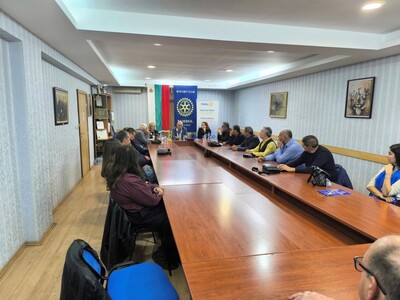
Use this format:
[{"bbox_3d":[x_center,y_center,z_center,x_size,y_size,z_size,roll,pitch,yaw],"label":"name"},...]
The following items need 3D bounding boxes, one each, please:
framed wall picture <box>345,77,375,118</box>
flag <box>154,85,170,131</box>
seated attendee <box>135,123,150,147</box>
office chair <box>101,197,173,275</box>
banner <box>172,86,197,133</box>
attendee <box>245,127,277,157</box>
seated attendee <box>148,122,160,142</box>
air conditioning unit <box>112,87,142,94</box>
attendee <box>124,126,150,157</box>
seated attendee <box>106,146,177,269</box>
[{"bbox_3d":[2.502,-0.798,4.178,0.030,0.600,0.530,-1,9,-12],"label":"framed wall picture"},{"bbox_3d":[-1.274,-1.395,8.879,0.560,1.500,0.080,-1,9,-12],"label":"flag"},{"bbox_3d":[-1.544,-0.047,6.898,0.800,1.300,0.570,-4,10,-29],"label":"seated attendee"},{"bbox_3d":[-0.629,0.808,2.696,0.590,0.830,0.540,-3,9,-22],"label":"office chair"},{"bbox_3d":[-0.557,-1.585,10.324,0.900,1.780,0.040,-1,9,-13],"label":"banner"},{"bbox_3d":[1.291,0.200,5.452,0.830,1.300,0.580,2,9,8],"label":"attendee"},{"bbox_3d":[-1.461,-0.221,8.187,0.480,1.220,0.750,-3,9,-20],"label":"seated attendee"},{"bbox_3d":[-2.779,-2.272,10.113,1.040,0.290,0.220,-1,9,-13],"label":"air conditioning unit"},{"bbox_3d":[-1.321,0.185,5.428,0.820,1.280,0.570,-4,9,-26],"label":"attendee"},{"bbox_3d":[-0.570,0.591,2.729,0.740,1.250,0.500,-4,10,-29],"label":"seated attendee"}]

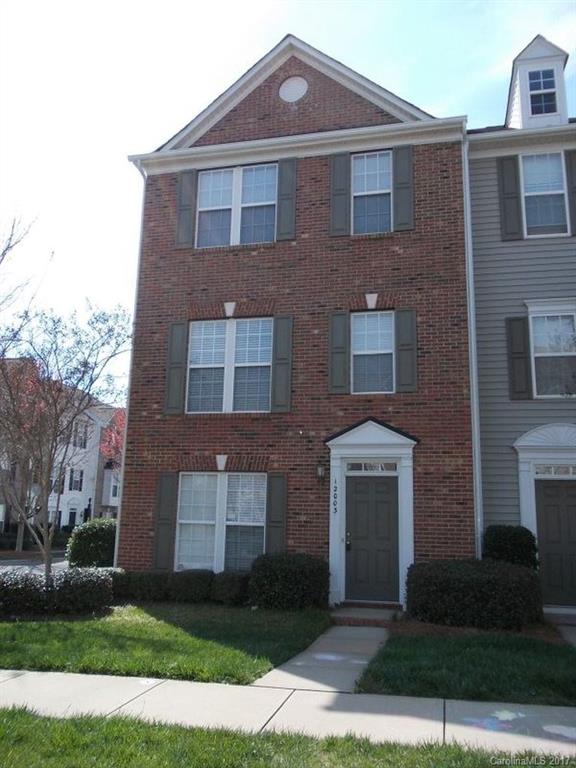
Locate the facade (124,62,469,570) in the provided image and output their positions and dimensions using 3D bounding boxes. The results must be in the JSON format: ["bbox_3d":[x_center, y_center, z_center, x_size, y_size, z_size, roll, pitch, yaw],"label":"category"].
[{"bbox_3d":[0.094,-1.438,11.724,6.330,10.350,0.300,-1,-11,14],"label":"facade"}]

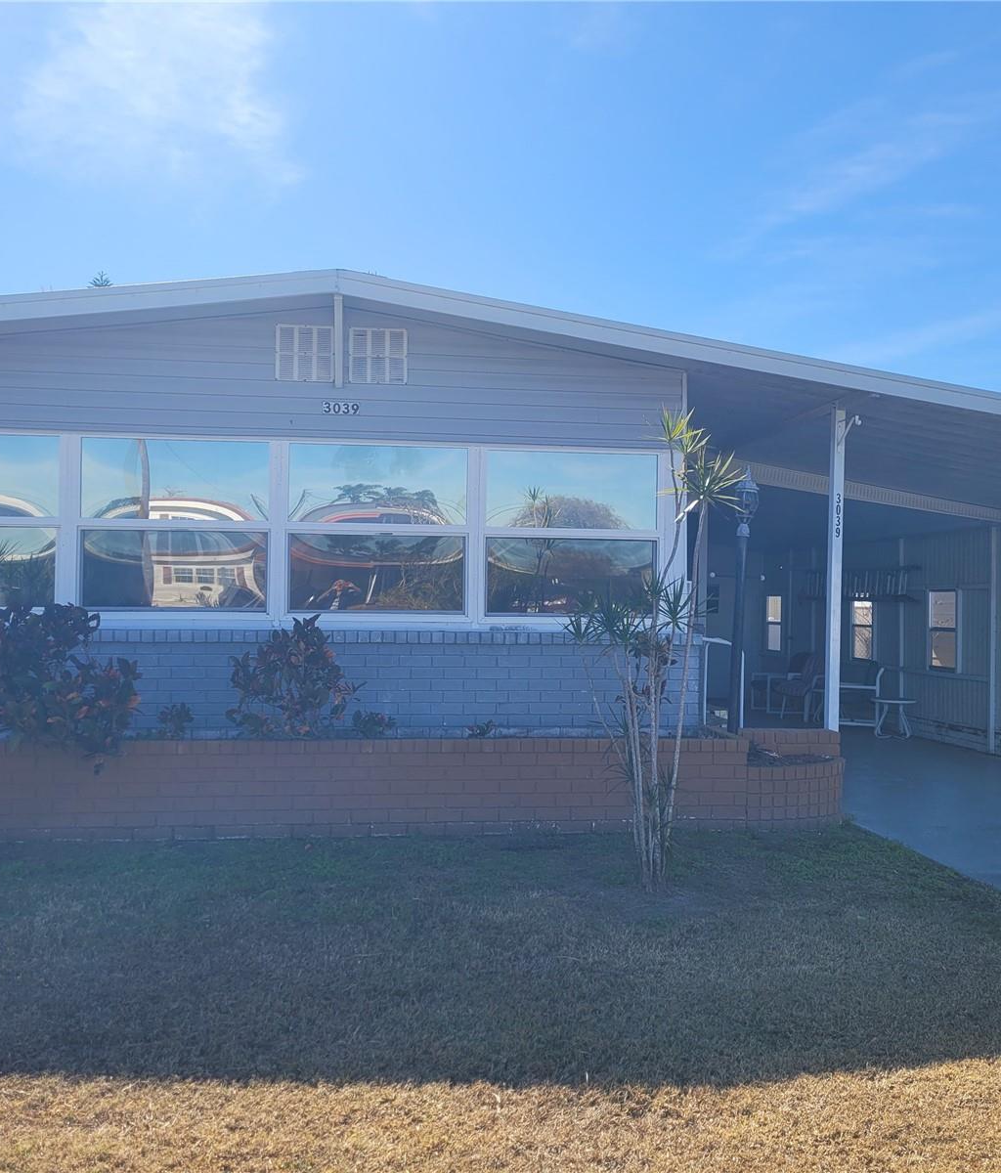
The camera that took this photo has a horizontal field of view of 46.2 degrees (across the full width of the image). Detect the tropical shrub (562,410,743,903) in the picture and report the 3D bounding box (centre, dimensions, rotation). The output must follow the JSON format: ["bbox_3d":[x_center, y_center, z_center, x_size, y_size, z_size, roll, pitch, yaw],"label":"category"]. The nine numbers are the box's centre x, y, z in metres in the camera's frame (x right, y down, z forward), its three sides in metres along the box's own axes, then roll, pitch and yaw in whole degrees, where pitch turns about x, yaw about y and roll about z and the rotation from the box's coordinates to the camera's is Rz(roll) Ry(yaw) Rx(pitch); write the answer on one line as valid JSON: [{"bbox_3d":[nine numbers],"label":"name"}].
[{"bbox_3d":[0.913,0.381,7.050,1.020,2.840,0.920,1,-1,0],"label":"tropical shrub"}]

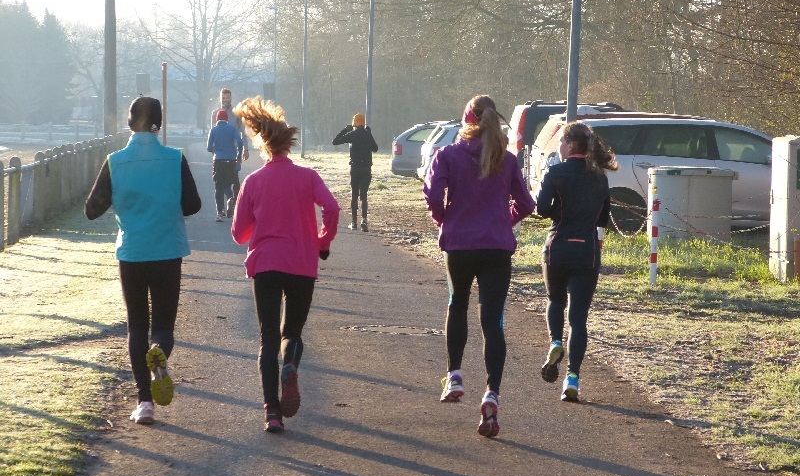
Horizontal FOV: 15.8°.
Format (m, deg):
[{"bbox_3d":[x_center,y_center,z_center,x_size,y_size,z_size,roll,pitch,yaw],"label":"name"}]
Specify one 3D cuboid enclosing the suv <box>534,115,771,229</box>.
[{"bbox_3d":[4.407,-0.944,42.914,4.650,1.630,1.840,1,2,-11],"label":"suv"}]

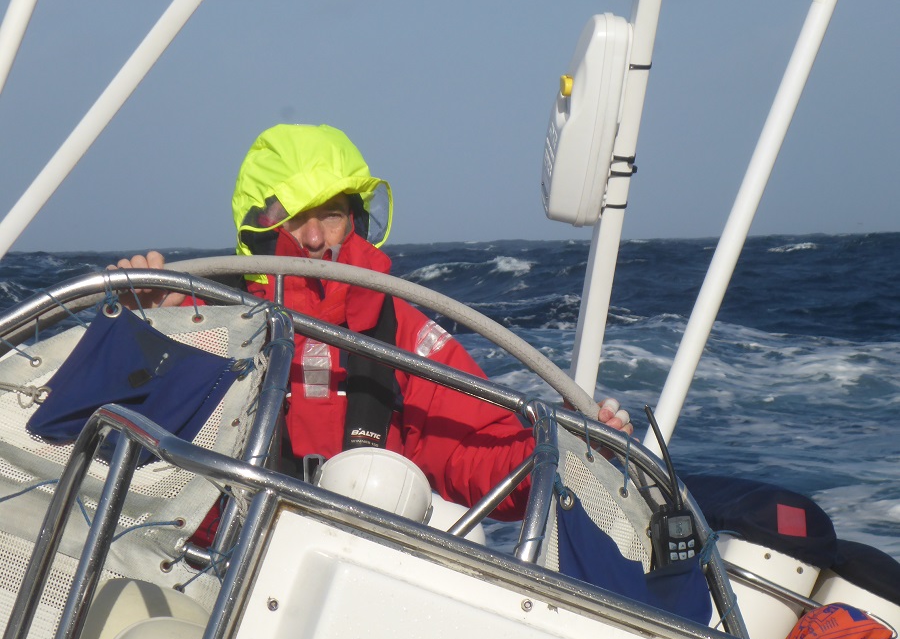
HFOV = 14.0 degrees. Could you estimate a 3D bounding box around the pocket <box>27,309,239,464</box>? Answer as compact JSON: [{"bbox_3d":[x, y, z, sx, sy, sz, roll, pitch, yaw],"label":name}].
[{"bbox_3d":[-0.439,0.095,5.050,0.245,0.190,0.050,18,2,-2],"label":"pocket"}]

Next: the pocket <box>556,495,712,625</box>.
[{"bbox_3d":[0.268,0.357,5.120,0.240,0.190,0.065,18,2,-21],"label":"pocket"}]

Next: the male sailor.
[{"bbox_3d":[-0.125,0.560,5.750,0.790,1.750,0.650,-1,1,-3],"label":"male sailor"}]

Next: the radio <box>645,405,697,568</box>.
[{"bbox_3d":[0.312,0.260,5.120,0.066,0.275,0.045,-5,2,-26],"label":"radio"}]

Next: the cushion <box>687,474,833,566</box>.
[{"bbox_3d":[0.523,0.340,6.200,0.280,0.120,0.260,18,2,0],"label":"cushion"}]

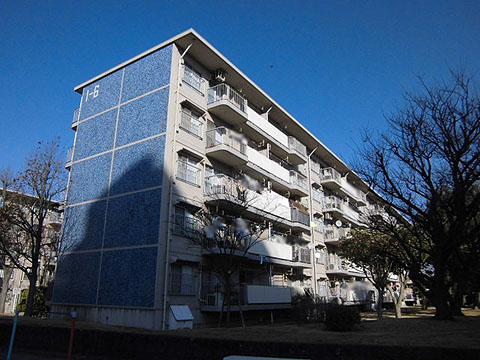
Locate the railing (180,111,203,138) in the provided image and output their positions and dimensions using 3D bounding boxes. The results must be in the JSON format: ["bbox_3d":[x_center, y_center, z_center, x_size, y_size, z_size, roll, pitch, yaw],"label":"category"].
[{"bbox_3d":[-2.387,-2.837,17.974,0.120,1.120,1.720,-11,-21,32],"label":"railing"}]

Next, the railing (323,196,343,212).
[{"bbox_3d":[8.708,2.371,33.354,1.192,1.007,2.358,-11,-21,32],"label":"railing"}]

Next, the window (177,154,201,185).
[{"bbox_3d":[-2.473,-0.455,17.932,0.200,1.280,1.750,-11,-21,32],"label":"window"}]

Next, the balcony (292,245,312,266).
[{"bbox_3d":[3.860,5.371,24.990,1.245,1.272,2.650,-11,-21,32],"label":"balcony"}]

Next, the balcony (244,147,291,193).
[{"bbox_3d":[1.495,-0.640,23.228,1.200,1.220,5.550,-11,-21,32],"label":"balcony"}]

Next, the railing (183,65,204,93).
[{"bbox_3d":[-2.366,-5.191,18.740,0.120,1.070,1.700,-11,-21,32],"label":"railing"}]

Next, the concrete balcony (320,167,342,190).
[{"bbox_3d":[8.777,0.050,34.565,1.180,1.400,2.650,-11,-21,32],"label":"concrete balcony"}]

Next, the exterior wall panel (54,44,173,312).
[{"bbox_3d":[-6.555,-0.240,18.652,7.539,12.670,0.200,-11,-21,32],"label":"exterior wall panel"}]

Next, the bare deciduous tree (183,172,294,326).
[{"bbox_3d":[-0.066,2.715,14.582,4.100,5.950,3.900,0,-17,0],"label":"bare deciduous tree"}]

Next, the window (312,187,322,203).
[{"bbox_3d":[6.979,1.444,32.215,0.200,0.990,1.900,-11,-21,32],"label":"window"}]

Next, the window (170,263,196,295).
[{"bbox_3d":[-2.456,4.318,15.676,0.120,1.250,1.700,-11,-21,32],"label":"window"}]

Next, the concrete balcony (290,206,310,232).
[{"bbox_3d":[3.861,2.895,25.900,1.180,1.350,3.300,-11,-21,32],"label":"concrete balcony"}]

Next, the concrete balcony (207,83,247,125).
[{"bbox_3d":[-0.603,-4.331,21.047,1.245,1.352,2.491,-11,-21,32],"label":"concrete balcony"}]

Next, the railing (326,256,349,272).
[{"bbox_3d":[8.657,7.417,31.735,1.192,1.007,2.358,-11,-21,32],"label":"railing"}]

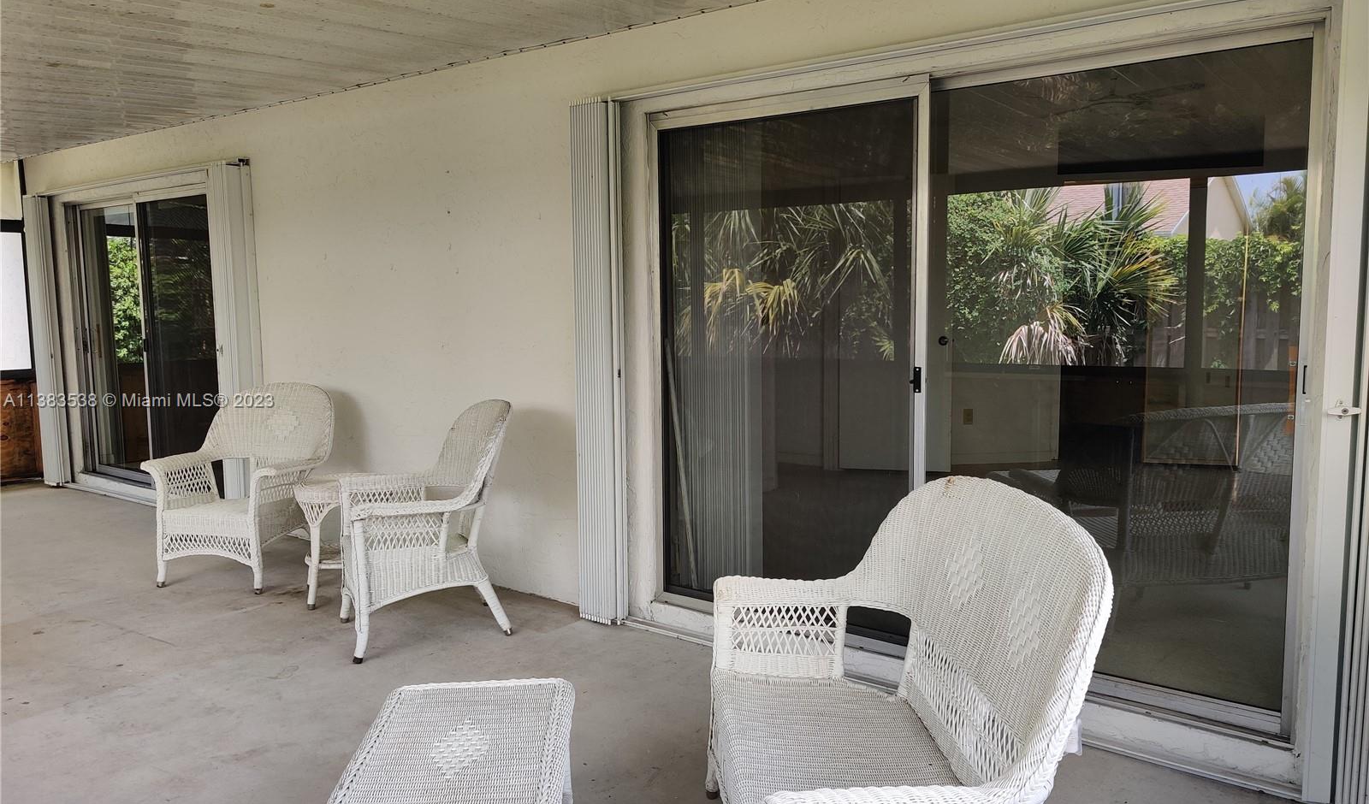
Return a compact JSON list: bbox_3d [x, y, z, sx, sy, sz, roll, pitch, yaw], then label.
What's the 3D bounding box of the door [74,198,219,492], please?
[{"bbox_3d":[-3.613,-0.394,7.217,2.264,2.005,0.120,4,8,39],"label":"door"}]

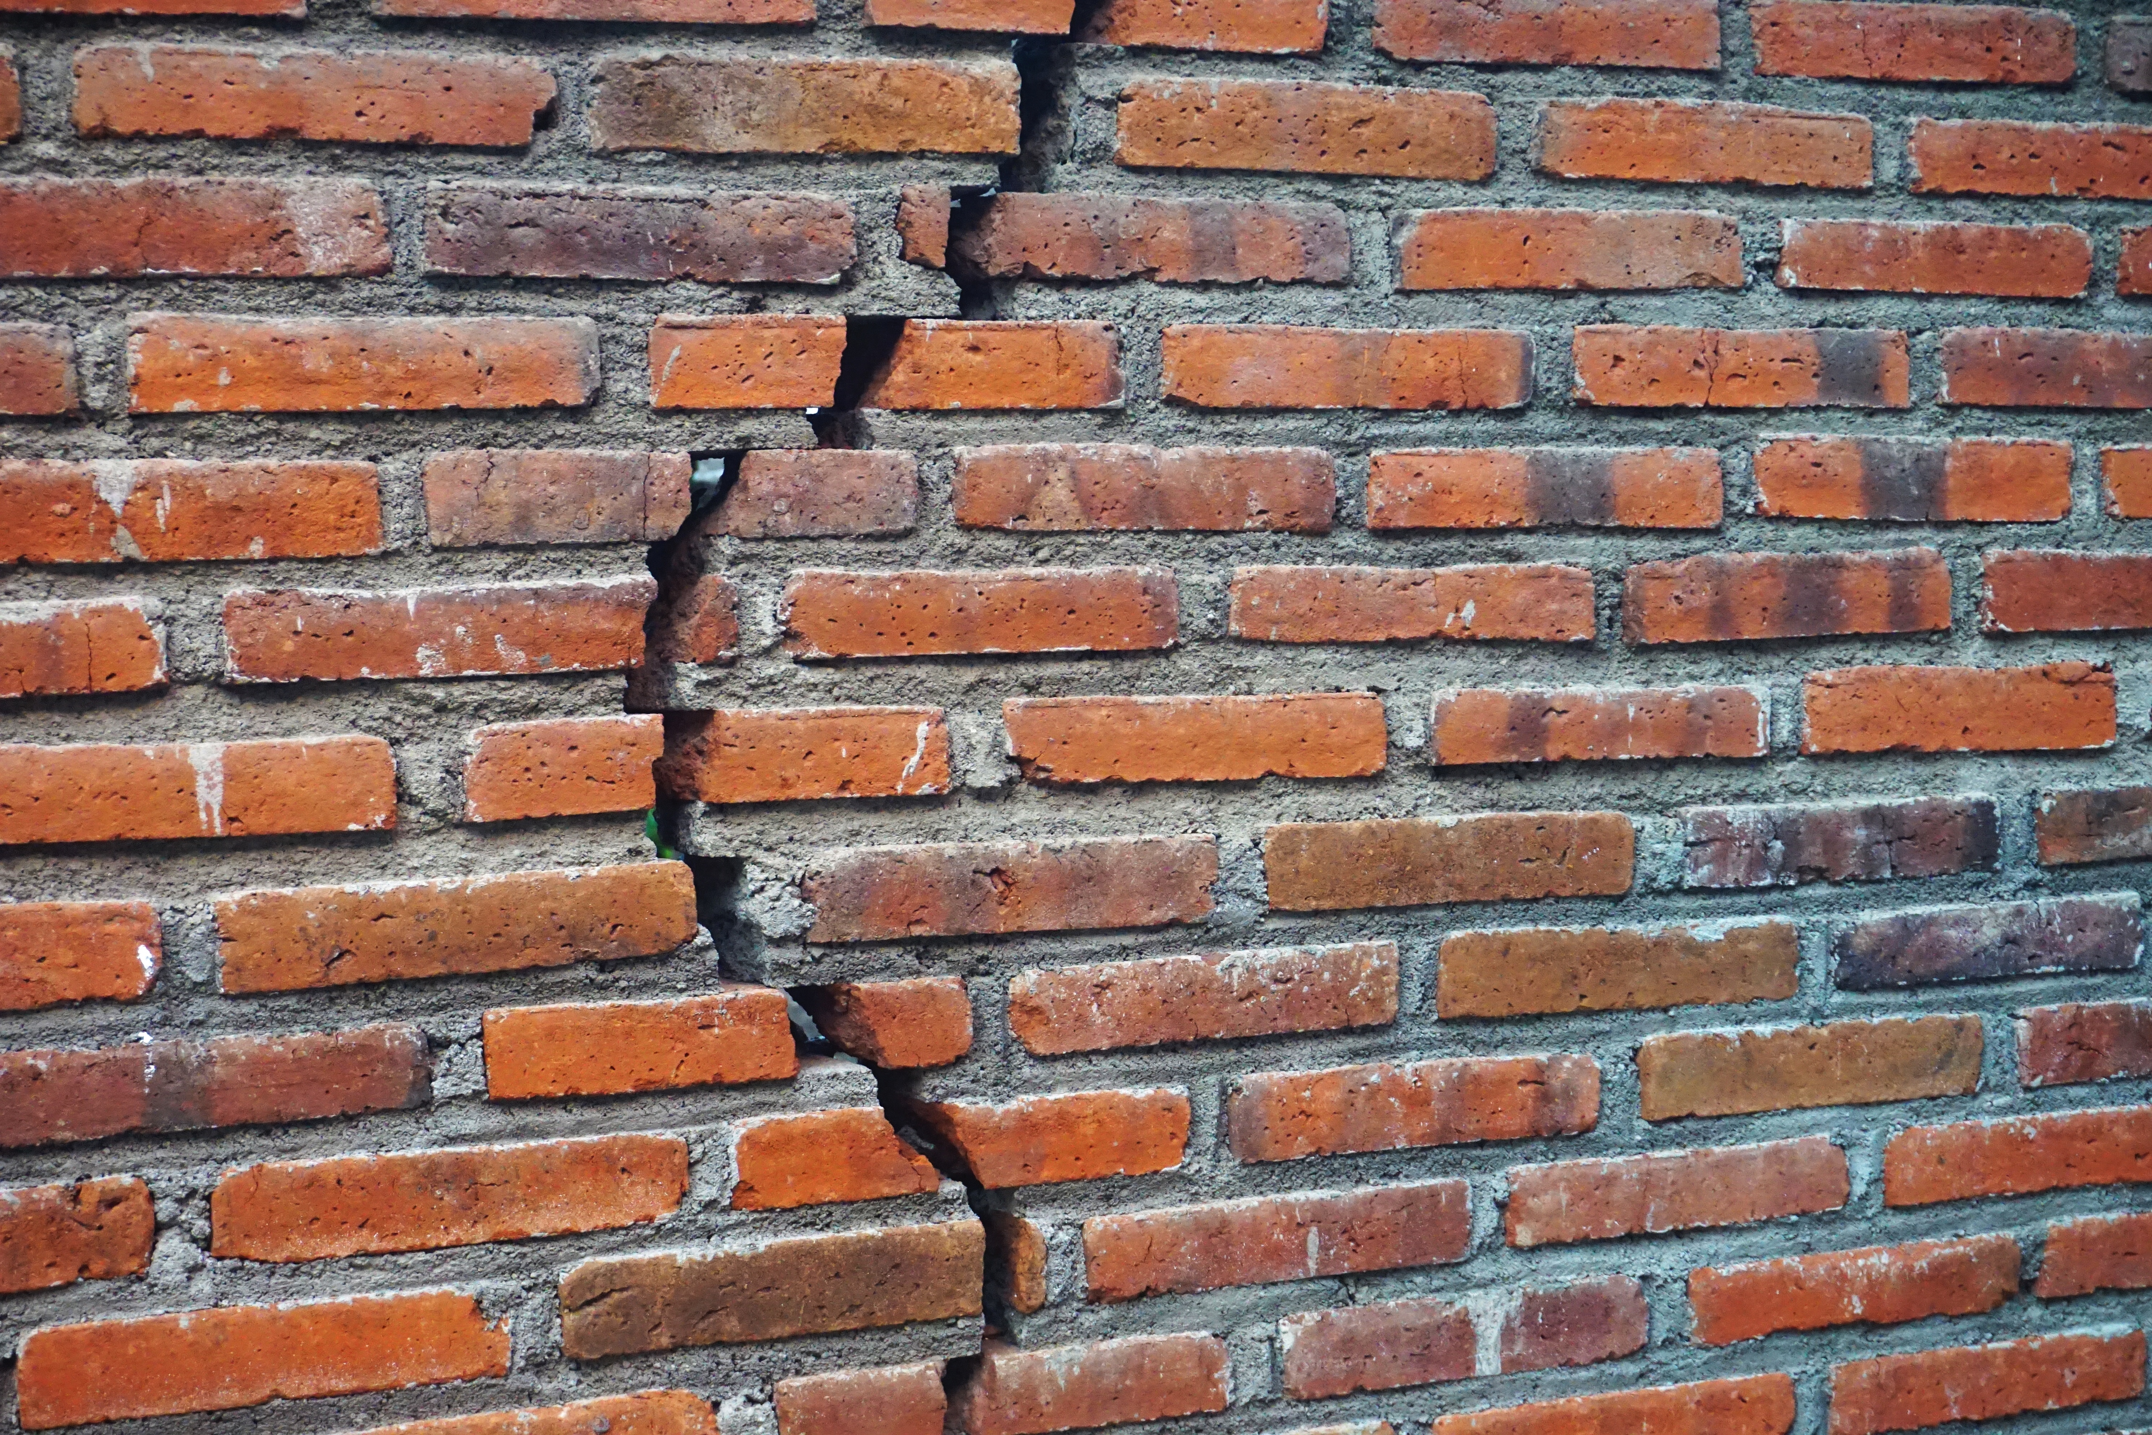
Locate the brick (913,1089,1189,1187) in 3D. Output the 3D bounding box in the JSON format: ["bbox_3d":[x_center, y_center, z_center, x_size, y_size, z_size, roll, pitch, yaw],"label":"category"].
[{"bbox_3d":[-0.027,0.211,1.815,0.138,0.040,0.100,-2,-2,-24],"label":"brick"}]

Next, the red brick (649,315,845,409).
[{"bbox_3d":[-0.192,-0.183,1.913,0.106,0.048,0.110,-2,0,-24],"label":"red brick"}]

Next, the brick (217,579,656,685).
[{"bbox_3d":[-0.312,-0.038,1.700,0.199,0.042,0.100,-2,-2,-24],"label":"brick"}]

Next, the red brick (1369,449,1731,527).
[{"bbox_3d":[0.250,-0.130,2.112,0.238,0.045,0.110,-2,0,-24],"label":"red brick"}]

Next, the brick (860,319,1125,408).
[{"bbox_3d":[-0.058,-0.172,1.820,0.131,0.043,0.100,-2,-2,-24],"label":"brick"}]

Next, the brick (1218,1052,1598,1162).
[{"bbox_3d":[0.171,0.220,2.068,0.237,0.047,0.110,-1,-1,-24],"label":"brick"}]

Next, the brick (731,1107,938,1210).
[{"bbox_3d":[-0.139,0.218,1.812,0.107,0.043,0.105,-2,-1,-24],"label":"brick"}]

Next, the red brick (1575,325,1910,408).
[{"bbox_3d":[0.351,-0.193,2.041,0.221,0.044,0.105,-2,-1,-24],"label":"red brick"}]

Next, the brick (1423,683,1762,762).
[{"bbox_3d":[0.261,0.006,1.953,0.206,0.039,0.100,-1,-2,-24],"label":"brick"}]

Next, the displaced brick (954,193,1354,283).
[{"bbox_3d":[0.029,-0.240,1.862,0.201,0.042,0.100,-2,-2,-24],"label":"displaced brick"}]

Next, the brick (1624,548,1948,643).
[{"bbox_3d":[0.378,-0.066,2.050,0.218,0.045,0.105,-2,-1,-24],"label":"brick"}]

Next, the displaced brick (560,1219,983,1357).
[{"bbox_3d":[-0.166,0.281,1.798,0.218,0.044,0.105,-2,-1,-24],"label":"displaced brick"}]

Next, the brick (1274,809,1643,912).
[{"bbox_3d":[0.192,0.082,2.080,0.240,0.047,0.110,-2,-1,-24],"label":"brick"}]

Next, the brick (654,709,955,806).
[{"bbox_3d":[-0.144,0.019,1.815,0.129,0.044,0.105,-2,-1,-24],"label":"brick"}]

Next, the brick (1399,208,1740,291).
[{"bbox_3d":[0.249,-0.253,1.997,0.219,0.043,0.105,-2,-1,-24],"label":"brick"}]

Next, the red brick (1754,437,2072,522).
[{"bbox_3d":[0.487,-0.143,2.219,0.234,0.048,0.110,-1,-1,-24],"label":"red brick"}]

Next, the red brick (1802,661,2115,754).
[{"bbox_3d":[0.476,-0.002,2.050,0.213,0.048,0.100,-1,-2,-24],"label":"red brick"}]

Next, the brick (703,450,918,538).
[{"bbox_3d":[-0.161,-0.116,1.925,0.120,0.046,0.110,-2,0,-24],"label":"brick"}]

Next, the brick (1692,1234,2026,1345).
[{"bbox_3d":[0.418,0.322,2.058,0.221,0.043,0.105,-2,-1,-24],"label":"brick"}]

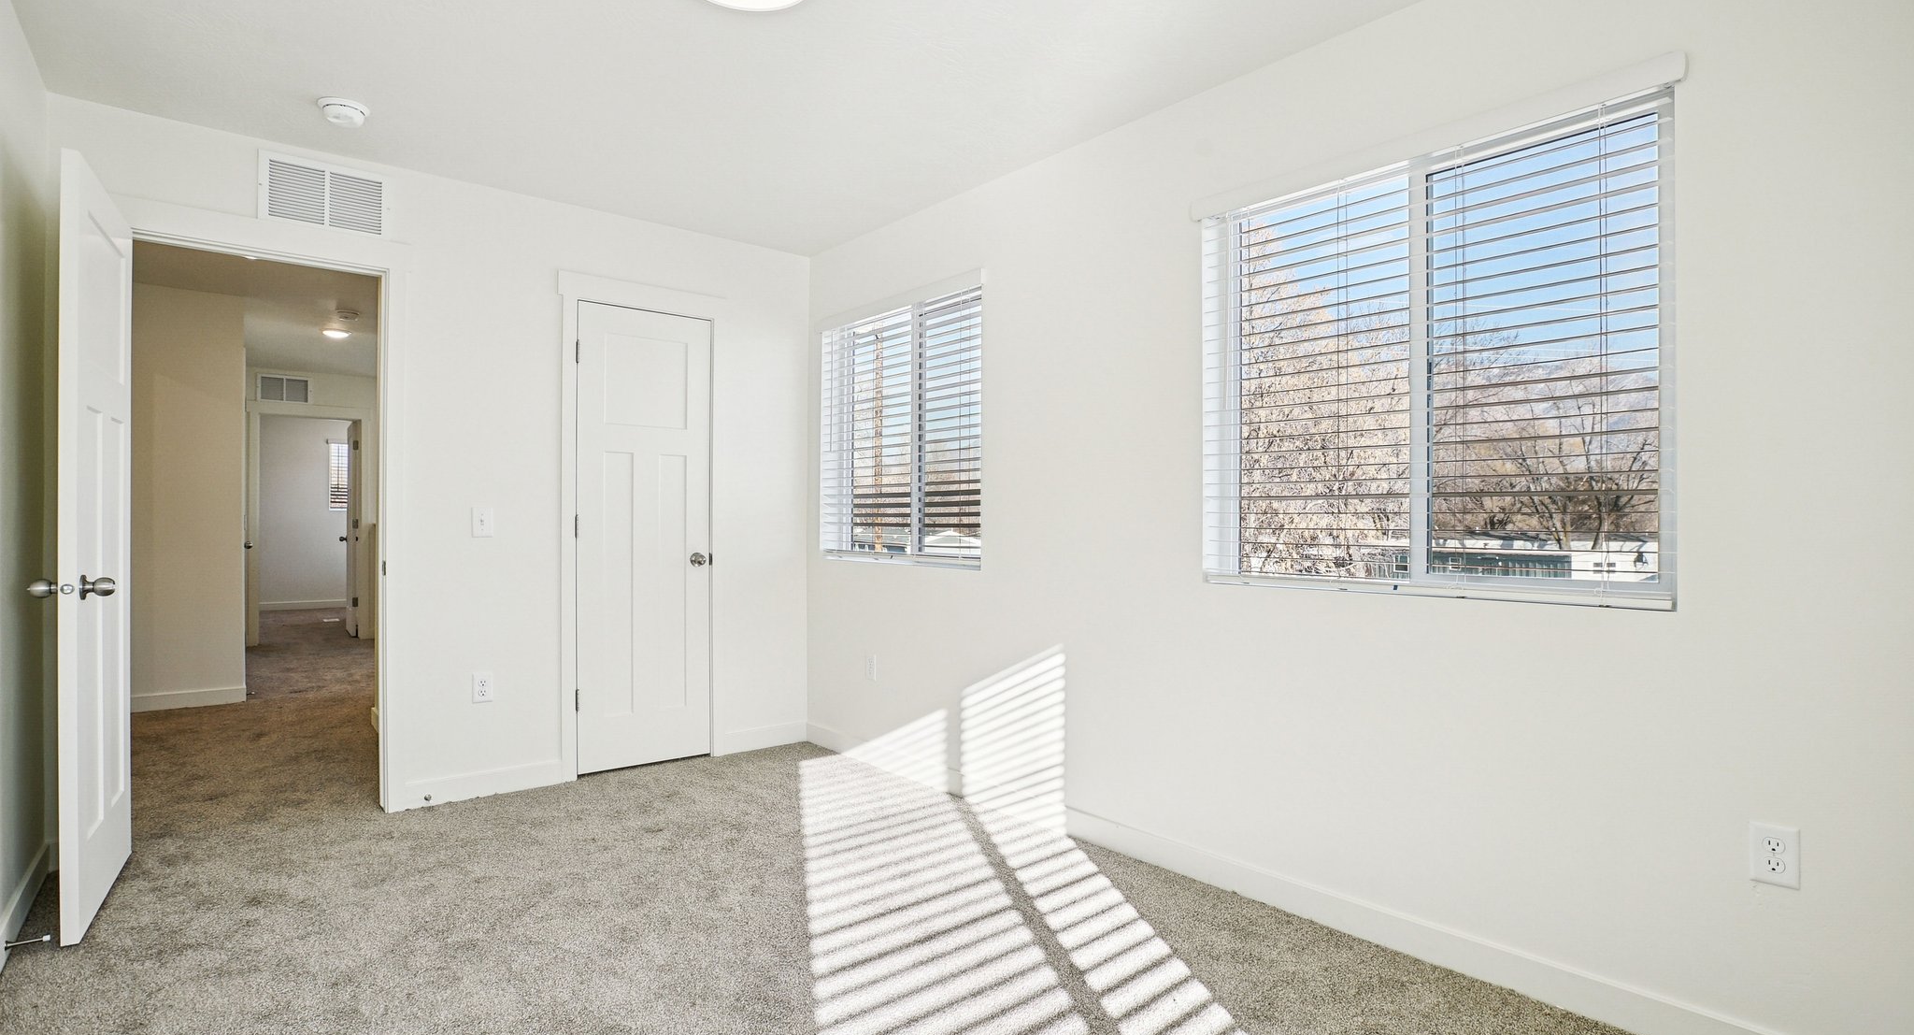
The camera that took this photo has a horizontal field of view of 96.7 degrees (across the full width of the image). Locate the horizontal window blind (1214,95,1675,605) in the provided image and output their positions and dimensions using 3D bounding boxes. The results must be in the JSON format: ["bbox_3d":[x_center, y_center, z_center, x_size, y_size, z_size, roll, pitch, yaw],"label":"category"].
[{"bbox_3d":[1.173,-0.377,2.259,0.055,1.143,1.127,1,-1,-42],"label":"horizontal window blind"}]

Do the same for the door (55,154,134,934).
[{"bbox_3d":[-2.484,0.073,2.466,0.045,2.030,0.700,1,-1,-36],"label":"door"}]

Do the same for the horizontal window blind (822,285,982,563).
[{"bbox_3d":[-0.273,-0.375,3.847,0.055,1.141,1.127,1,-1,-42],"label":"horizontal window blind"}]

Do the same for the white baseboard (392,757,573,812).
[{"bbox_3d":[-1.903,1.082,3.458,0.607,0.093,0.015,1,-1,-37],"label":"white baseboard"}]

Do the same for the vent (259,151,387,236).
[{"bbox_3d":[-2.325,-1.183,3.145,0.395,0.240,0.020,1,-1,-37],"label":"vent"}]

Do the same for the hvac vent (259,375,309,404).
[{"bbox_3d":[-6.029,-1.141,7.638,0.400,0.240,0.020,1,-1,-37],"label":"hvac vent"}]

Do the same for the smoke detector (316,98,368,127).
[{"bbox_3d":[-2.021,-1.332,2.806,0.140,0.045,0.140,1,-1,-37],"label":"smoke detector"}]

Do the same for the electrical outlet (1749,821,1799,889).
[{"bbox_3d":[1.635,0.676,1.701,0.008,0.117,0.073,1,-1,-42],"label":"electrical outlet"}]

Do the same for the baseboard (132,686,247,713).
[{"bbox_3d":[-4.591,1.091,5.093,0.520,0.093,0.015,1,-1,-37],"label":"baseboard"}]

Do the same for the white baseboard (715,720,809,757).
[{"bbox_3d":[-0.943,1.092,4.189,0.466,0.093,0.015,1,-1,-37],"label":"white baseboard"}]

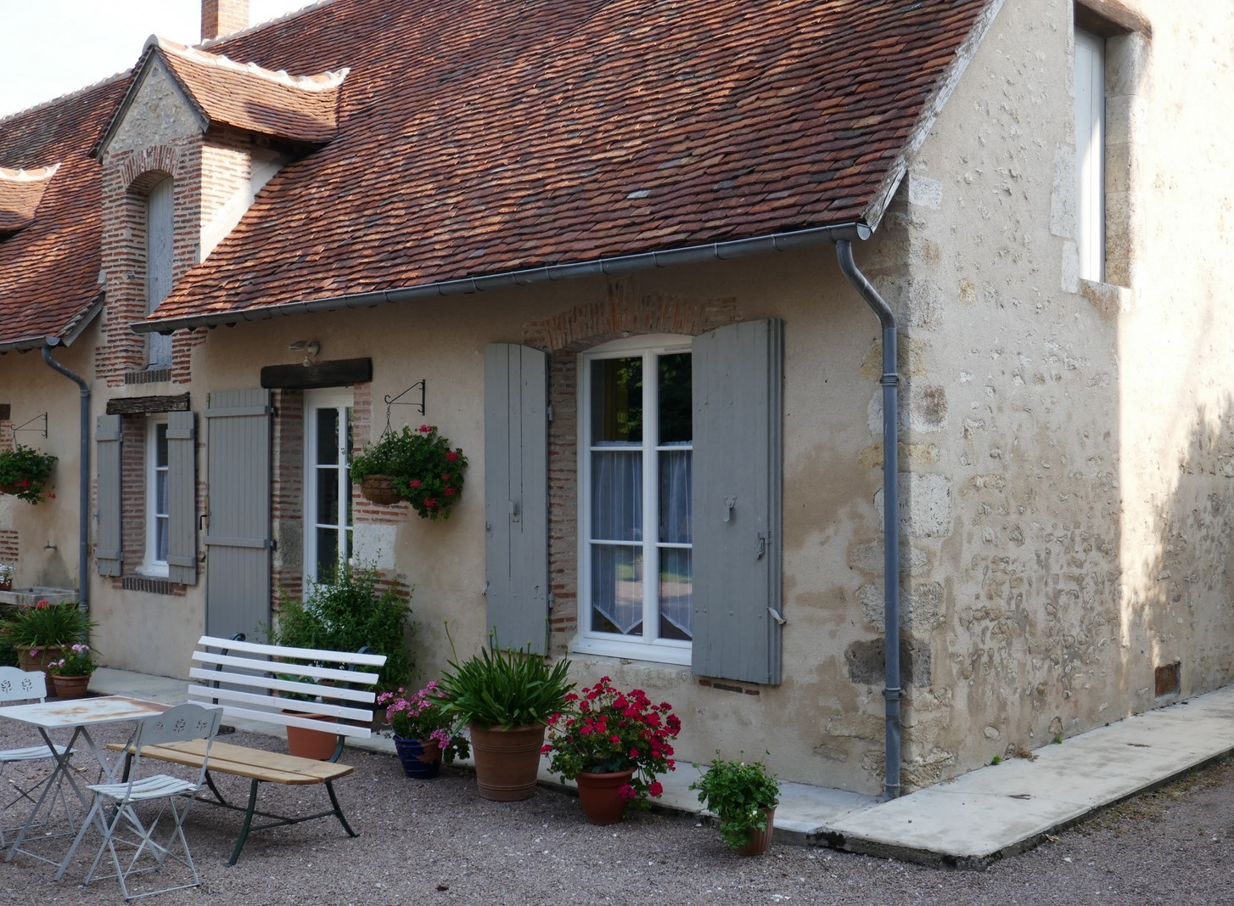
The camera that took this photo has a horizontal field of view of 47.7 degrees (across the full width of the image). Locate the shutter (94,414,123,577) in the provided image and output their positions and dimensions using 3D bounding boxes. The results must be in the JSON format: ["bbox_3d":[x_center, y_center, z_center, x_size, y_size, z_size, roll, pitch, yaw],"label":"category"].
[{"bbox_3d":[-4.876,0.402,13.390,0.460,1.540,0.060,-1,-1,42],"label":"shutter"}]

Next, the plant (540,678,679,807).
[{"bbox_3d":[-0.020,1.542,7.503,0.690,0.670,0.620,-1,-1,42],"label":"plant"}]

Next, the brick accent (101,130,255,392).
[{"bbox_3d":[-4.162,-1.737,13.127,1.832,2.258,0.554,-1,-2,42],"label":"brick accent"}]

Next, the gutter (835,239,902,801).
[{"bbox_3d":[1.347,0.375,7.419,0.096,2.977,0.527,-1,-2,42],"label":"gutter"}]

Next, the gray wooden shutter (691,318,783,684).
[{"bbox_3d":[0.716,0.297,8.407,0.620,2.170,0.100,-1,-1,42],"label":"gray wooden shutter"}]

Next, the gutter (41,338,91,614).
[{"bbox_3d":[-5.290,0.504,13.384,0.096,3.067,0.495,-1,-2,42],"label":"gutter"}]

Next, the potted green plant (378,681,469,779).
[{"bbox_3d":[-1.198,1.712,8.638,0.560,0.610,0.520,0,-1,0],"label":"potted green plant"}]

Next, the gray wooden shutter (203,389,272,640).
[{"bbox_3d":[-3.204,0.736,11.815,0.940,2.517,0.053,-1,-2,42],"label":"gray wooden shutter"}]

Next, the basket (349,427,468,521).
[{"bbox_3d":[-1.488,0.140,9.961,0.820,0.670,0.640,-1,-1,42],"label":"basket"}]

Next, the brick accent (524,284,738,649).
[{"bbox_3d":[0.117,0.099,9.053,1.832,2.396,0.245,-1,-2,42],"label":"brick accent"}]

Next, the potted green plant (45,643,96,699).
[{"bbox_3d":[-4.571,1.799,11.633,0.365,0.441,0.365,-1,-2,42],"label":"potted green plant"}]

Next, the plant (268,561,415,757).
[{"bbox_3d":[-1.874,1.396,9.500,0.980,1.320,0.850,-1,-1,42],"label":"plant"}]

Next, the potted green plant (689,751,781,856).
[{"bbox_3d":[0.572,1.680,6.747,0.415,0.472,0.415,0,-1,0],"label":"potted green plant"}]

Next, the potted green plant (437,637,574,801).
[{"bbox_3d":[-0.640,1.496,7.959,0.734,0.891,0.734,0,-1,0],"label":"potted green plant"}]

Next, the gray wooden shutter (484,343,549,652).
[{"bbox_3d":[-0.681,0.297,9.569,0.610,2.120,0.048,-1,-2,42],"label":"gray wooden shutter"}]

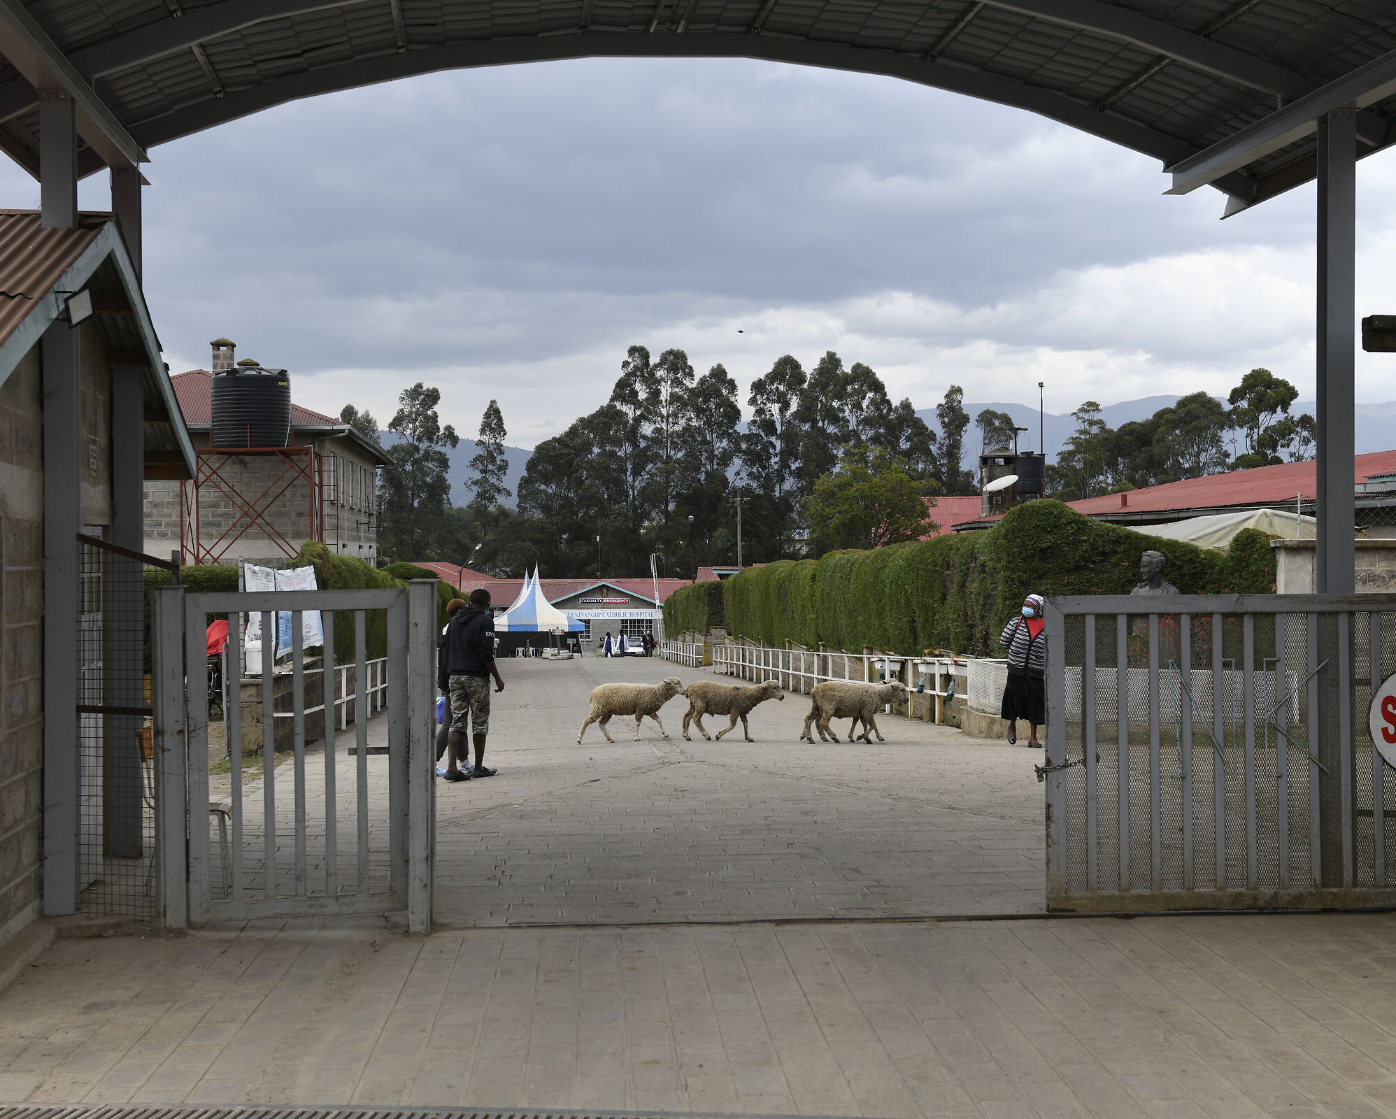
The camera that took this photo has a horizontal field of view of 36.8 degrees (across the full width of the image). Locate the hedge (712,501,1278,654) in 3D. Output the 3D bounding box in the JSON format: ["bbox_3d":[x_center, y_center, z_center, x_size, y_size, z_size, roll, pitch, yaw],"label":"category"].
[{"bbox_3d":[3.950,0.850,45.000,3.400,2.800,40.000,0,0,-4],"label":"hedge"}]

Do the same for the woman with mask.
[{"bbox_3d":[3.480,1.170,22.300,0.560,1.620,0.400,0,0,10],"label":"woman with mask"}]

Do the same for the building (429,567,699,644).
[{"bbox_3d":[-9.700,3.400,145.000,20.000,6.200,11.000,0,0,-4],"label":"building"}]

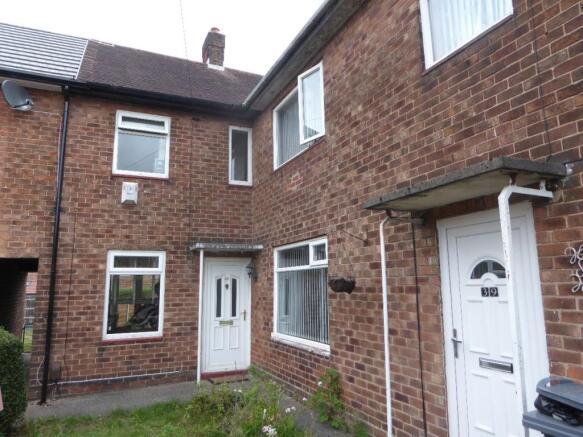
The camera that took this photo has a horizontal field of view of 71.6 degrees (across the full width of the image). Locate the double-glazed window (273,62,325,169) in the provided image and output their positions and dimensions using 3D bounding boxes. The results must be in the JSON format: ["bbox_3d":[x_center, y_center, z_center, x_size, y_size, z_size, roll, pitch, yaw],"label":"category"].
[{"bbox_3d":[0.051,-1.563,6.537,0.170,1.151,1.774,4,-11,-26],"label":"double-glazed window"}]

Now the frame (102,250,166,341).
[{"bbox_3d":[-2.684,1.304,6.958,0.950,1.500,0.100,4,-11,-26],"label":"frame"}]

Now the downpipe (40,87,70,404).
[{"bbox_3d":[-3.778,0.260,6.496,0.074,5.113,0.100,4,-11,-26],"label":"downpipe"}]

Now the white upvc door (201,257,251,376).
[{"bbox_3d":[-1.212,1.810,7.647,0.946,2.126,0.090,4,-11,-26],"label":"white upvc door"}]

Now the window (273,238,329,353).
[{"bbox_3d":[0.102,1.142,6.161,0.120,1.506,1.812,4,-11,-26],"label":"window"}]

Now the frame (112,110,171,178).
[{"bbox_3d":[-2.726,-1.346,7.408,0.966,1.215,0.100,4,-11,-26],"label":"frame"}]

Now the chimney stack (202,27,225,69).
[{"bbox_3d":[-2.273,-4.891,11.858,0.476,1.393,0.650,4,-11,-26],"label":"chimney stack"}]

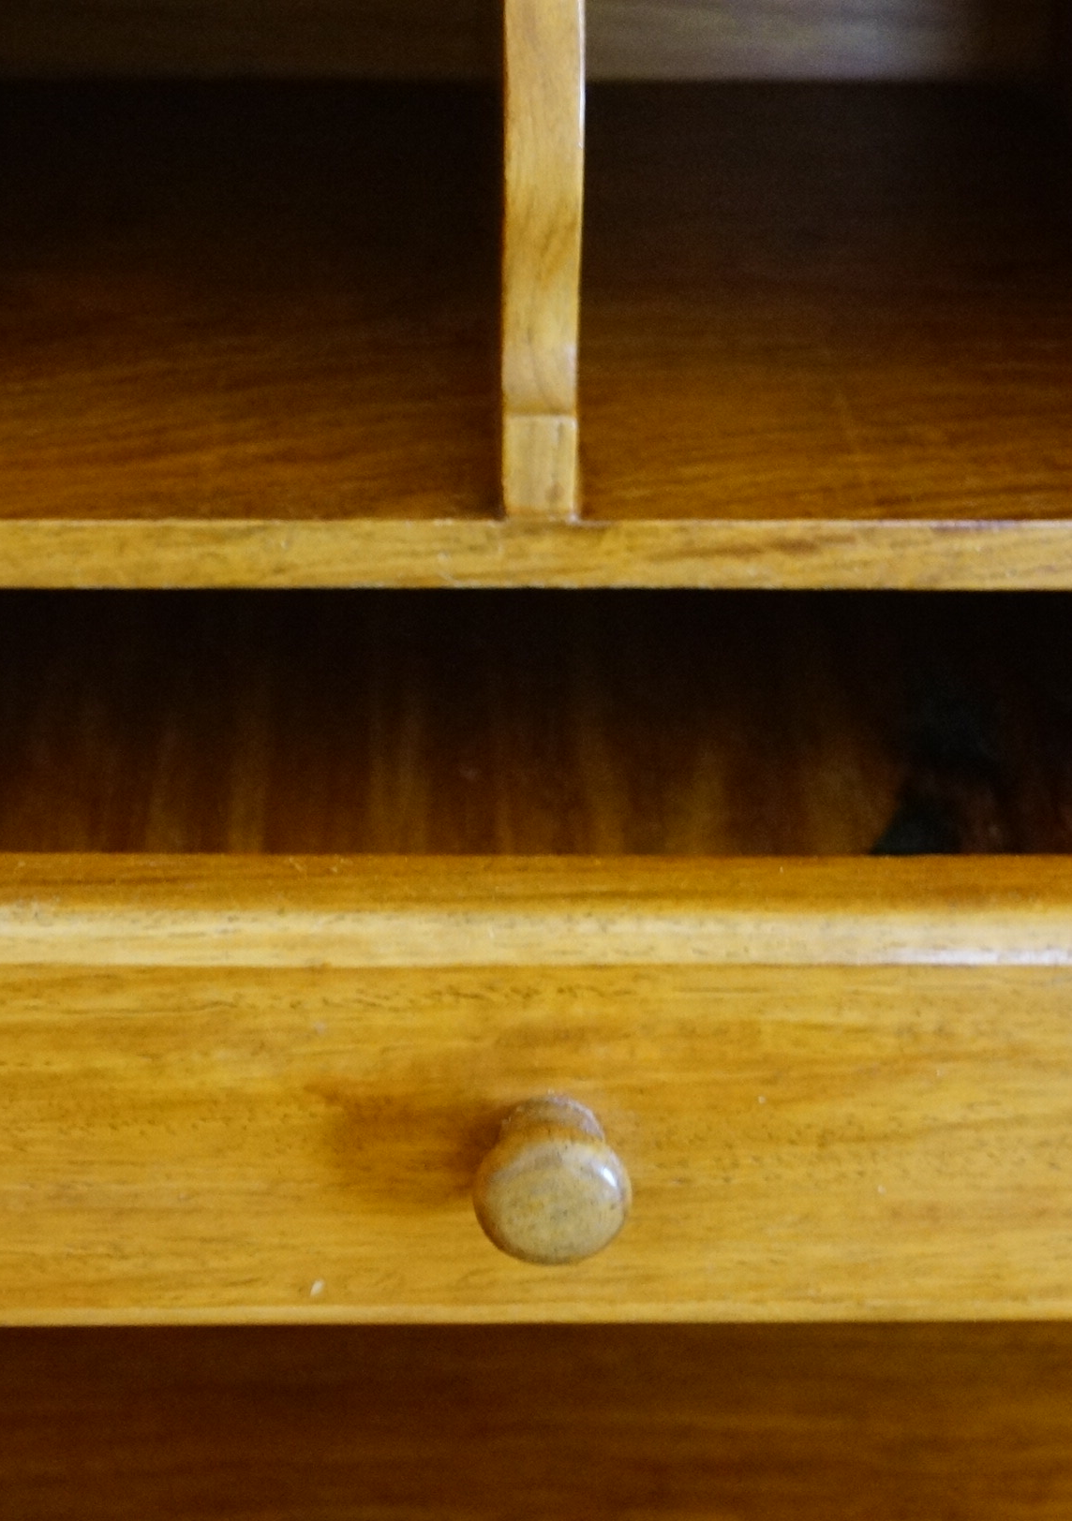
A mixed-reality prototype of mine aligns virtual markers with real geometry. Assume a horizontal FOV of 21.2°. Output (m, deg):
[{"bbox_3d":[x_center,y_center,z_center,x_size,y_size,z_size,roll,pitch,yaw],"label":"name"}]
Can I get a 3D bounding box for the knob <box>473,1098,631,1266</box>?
[{"bbox_3d":[0.003,0.080,0.546,0.030,0.030,0.026,0,29,-2],"label":"knob"}]

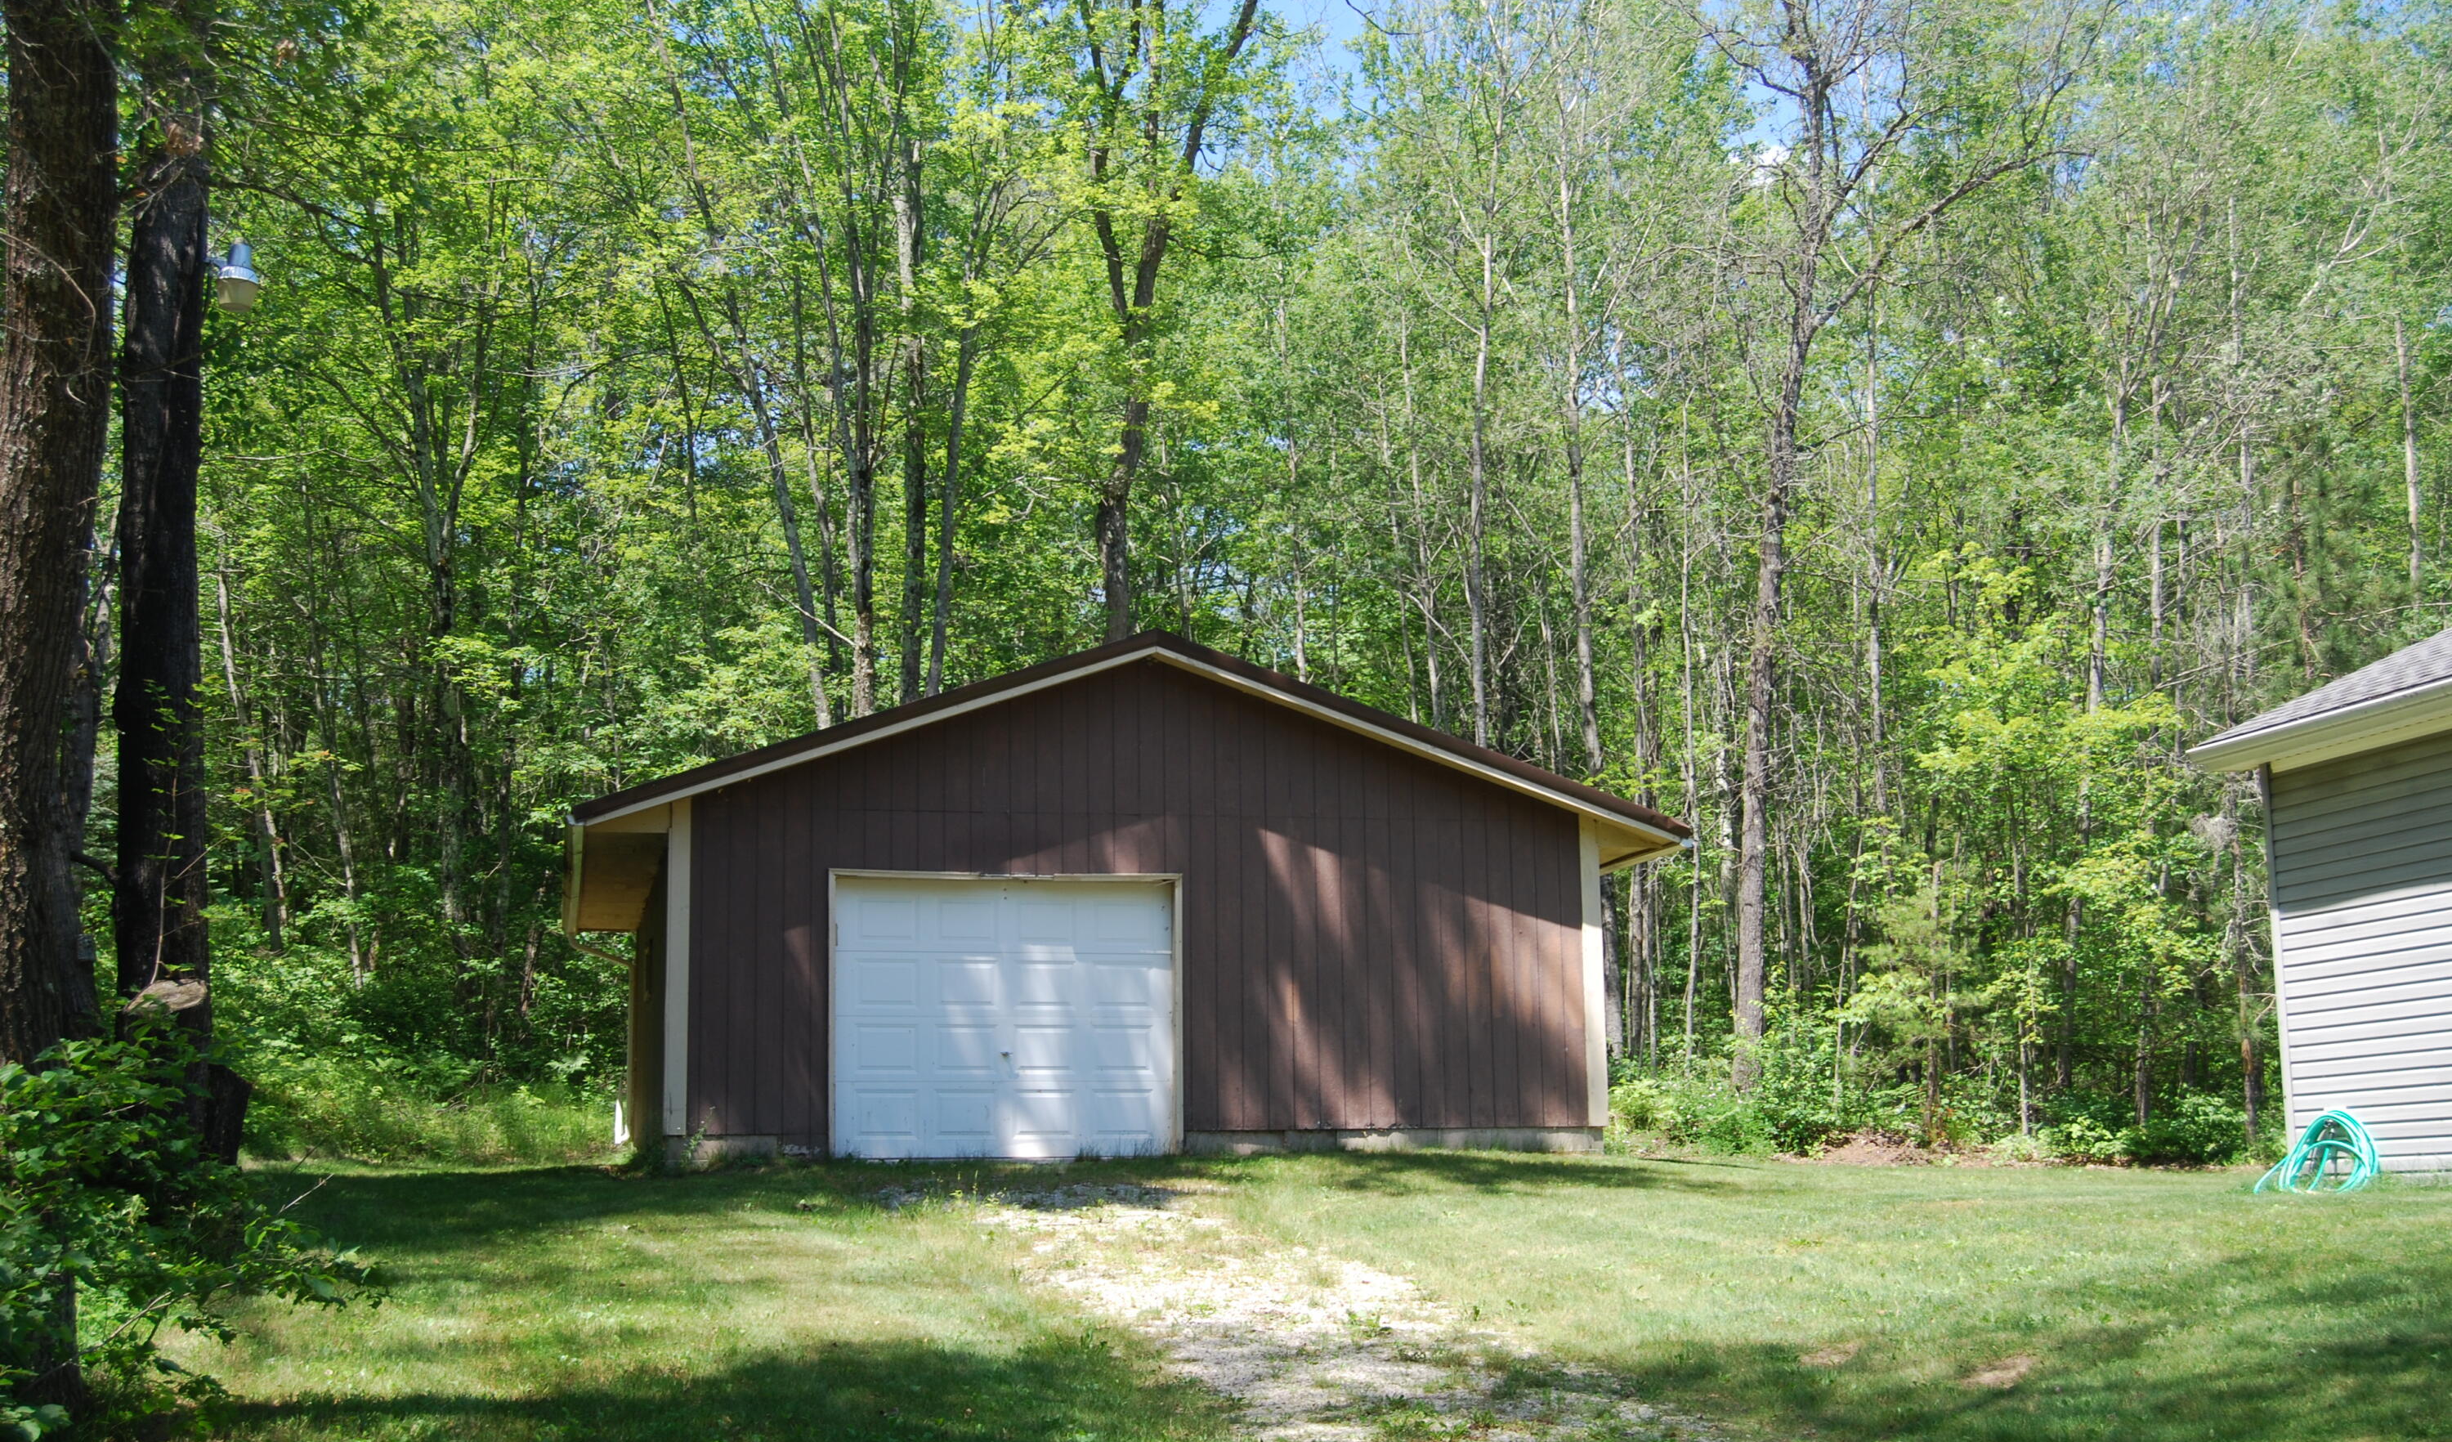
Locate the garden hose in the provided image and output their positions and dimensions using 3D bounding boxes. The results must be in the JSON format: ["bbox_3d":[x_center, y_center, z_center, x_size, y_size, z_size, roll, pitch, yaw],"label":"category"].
[{"bbox_3d":[6.461,2.546,15.750,0.720,0.530,0.400,-9,-13,39],"label":"garden hose"}]

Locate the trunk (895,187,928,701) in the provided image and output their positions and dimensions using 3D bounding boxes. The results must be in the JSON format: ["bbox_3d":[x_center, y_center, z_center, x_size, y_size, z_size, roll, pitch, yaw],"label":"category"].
[{"bbox_3d":[-3.866,-1.913,32.126,0.260,9.925,0.260,-2,-10,0],"label":"trunk"}]

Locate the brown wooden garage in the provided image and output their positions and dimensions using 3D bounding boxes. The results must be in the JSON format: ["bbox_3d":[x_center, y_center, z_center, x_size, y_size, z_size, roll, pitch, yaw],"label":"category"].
[{"bbox_3d":[-1.482,2.014,24.073,8.750,4.070,8.000,2,-10,-14],"label":"brown wooden garage"}]

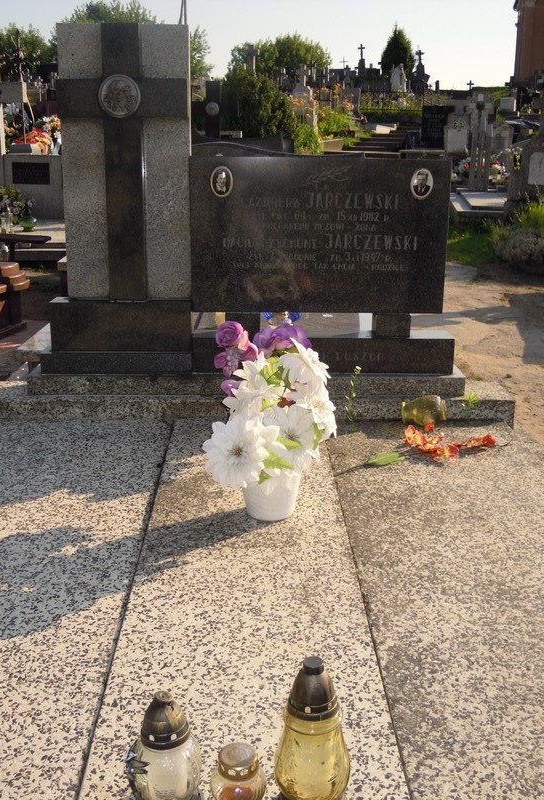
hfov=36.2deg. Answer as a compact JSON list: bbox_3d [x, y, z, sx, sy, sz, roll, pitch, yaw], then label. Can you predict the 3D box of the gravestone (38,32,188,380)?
[{"bbox_3d":[-0.630,-0.771,3.324,0.630,1.330,0.210,0,17,-1],"label":"gravestone"}]

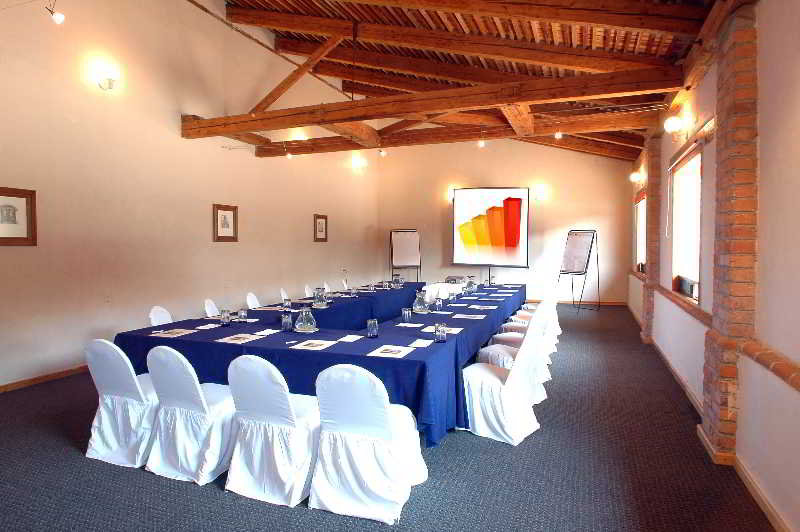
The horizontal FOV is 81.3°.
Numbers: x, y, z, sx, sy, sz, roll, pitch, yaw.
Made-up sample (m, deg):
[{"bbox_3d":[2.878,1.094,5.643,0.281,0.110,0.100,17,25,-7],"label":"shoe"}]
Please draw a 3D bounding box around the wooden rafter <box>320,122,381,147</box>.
[{"bbox_3d":[-0.699,-2.129,7.284,0.170,0.270,1.580,1,3,21],"label":"wooden rafter"}]

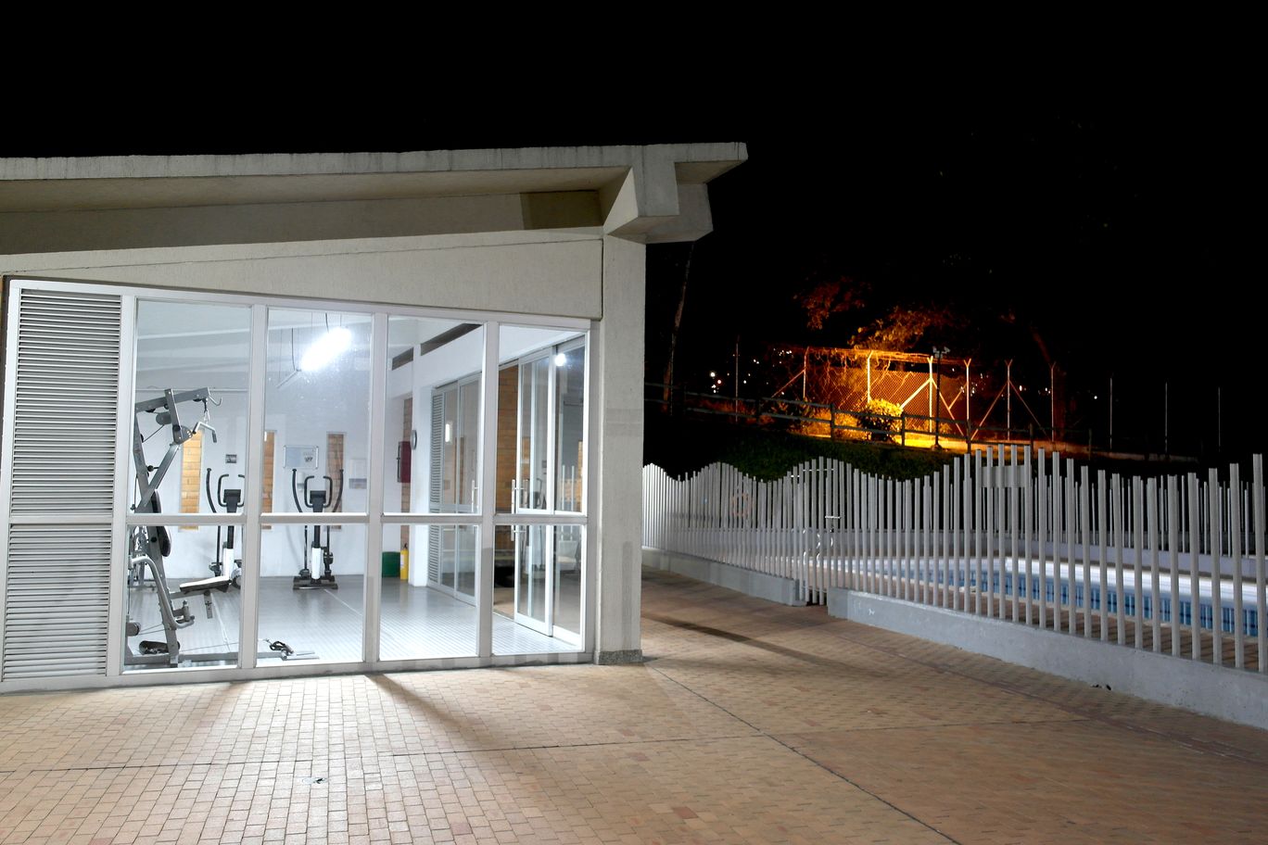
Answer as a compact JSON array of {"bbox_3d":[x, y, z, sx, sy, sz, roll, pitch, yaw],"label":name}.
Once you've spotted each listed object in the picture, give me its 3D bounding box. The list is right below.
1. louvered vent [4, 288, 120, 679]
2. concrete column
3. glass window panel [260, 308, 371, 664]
[{"bbox_3d":[-3.958,0.420,7.335,0.633,2.682,0.091,2,-3,-20],"label":"louvered vent"},{"bbox_3d":[-0.161,0.236,8.844,0.382,3.474,0.404,2,-3,-20],"label":"concrete column"},{"bbox_3d":[-2.356,0.471,7.826,0.747,2.616,0.055,2,-3,-21],"label":"glass window panel"}]

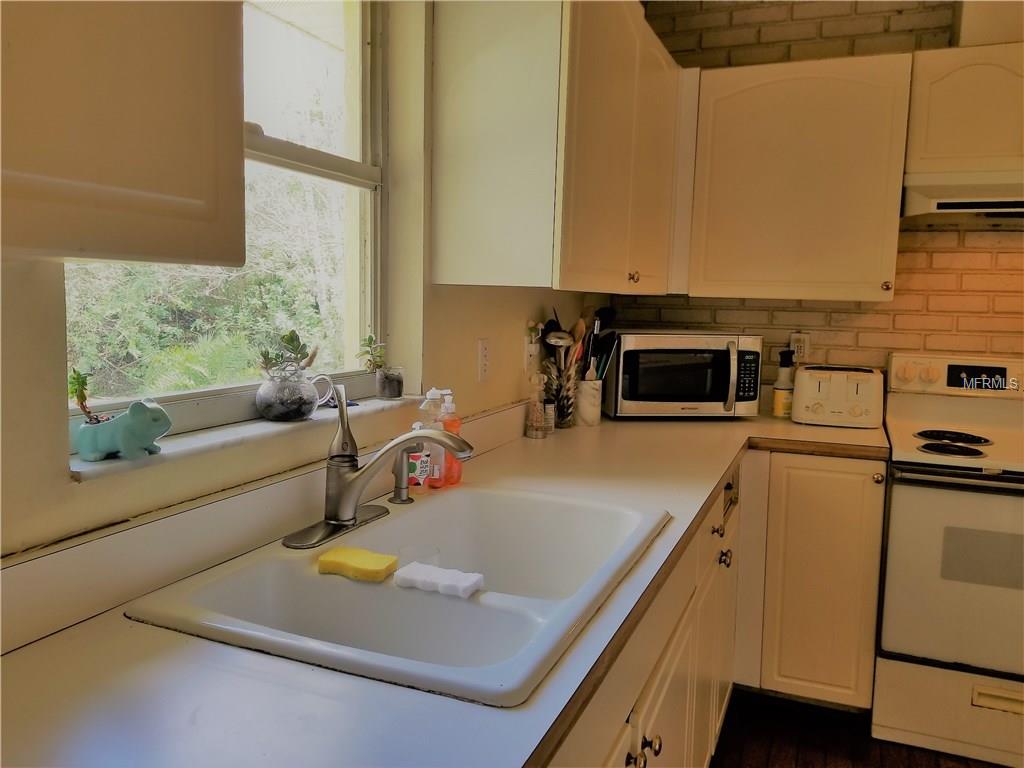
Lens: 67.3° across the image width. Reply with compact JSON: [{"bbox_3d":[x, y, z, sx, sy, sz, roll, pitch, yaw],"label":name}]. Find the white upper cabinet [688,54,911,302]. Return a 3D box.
[{"bbox_3d":[1.002,-0.681,2.713,0.655,0.772,0.330,4,7,22],"label":"white upper cabinet"}]

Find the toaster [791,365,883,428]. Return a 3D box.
[{"bbox_3d":[1.172,0.042,2.763,0.290,0.188,0.220,4,7,22],"label":"toaster"}]

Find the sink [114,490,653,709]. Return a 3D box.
[{"bbox_3d":[-0.089,0.361,1.265,0.560,0.200,0.810,4,7,22],"label":"sink"}]

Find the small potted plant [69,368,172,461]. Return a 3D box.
[{"bbox_3d":[-0.529,0.040,1.048,0.120,0.120,0.075,-1,7,-17],"label":"small potted plant"}]

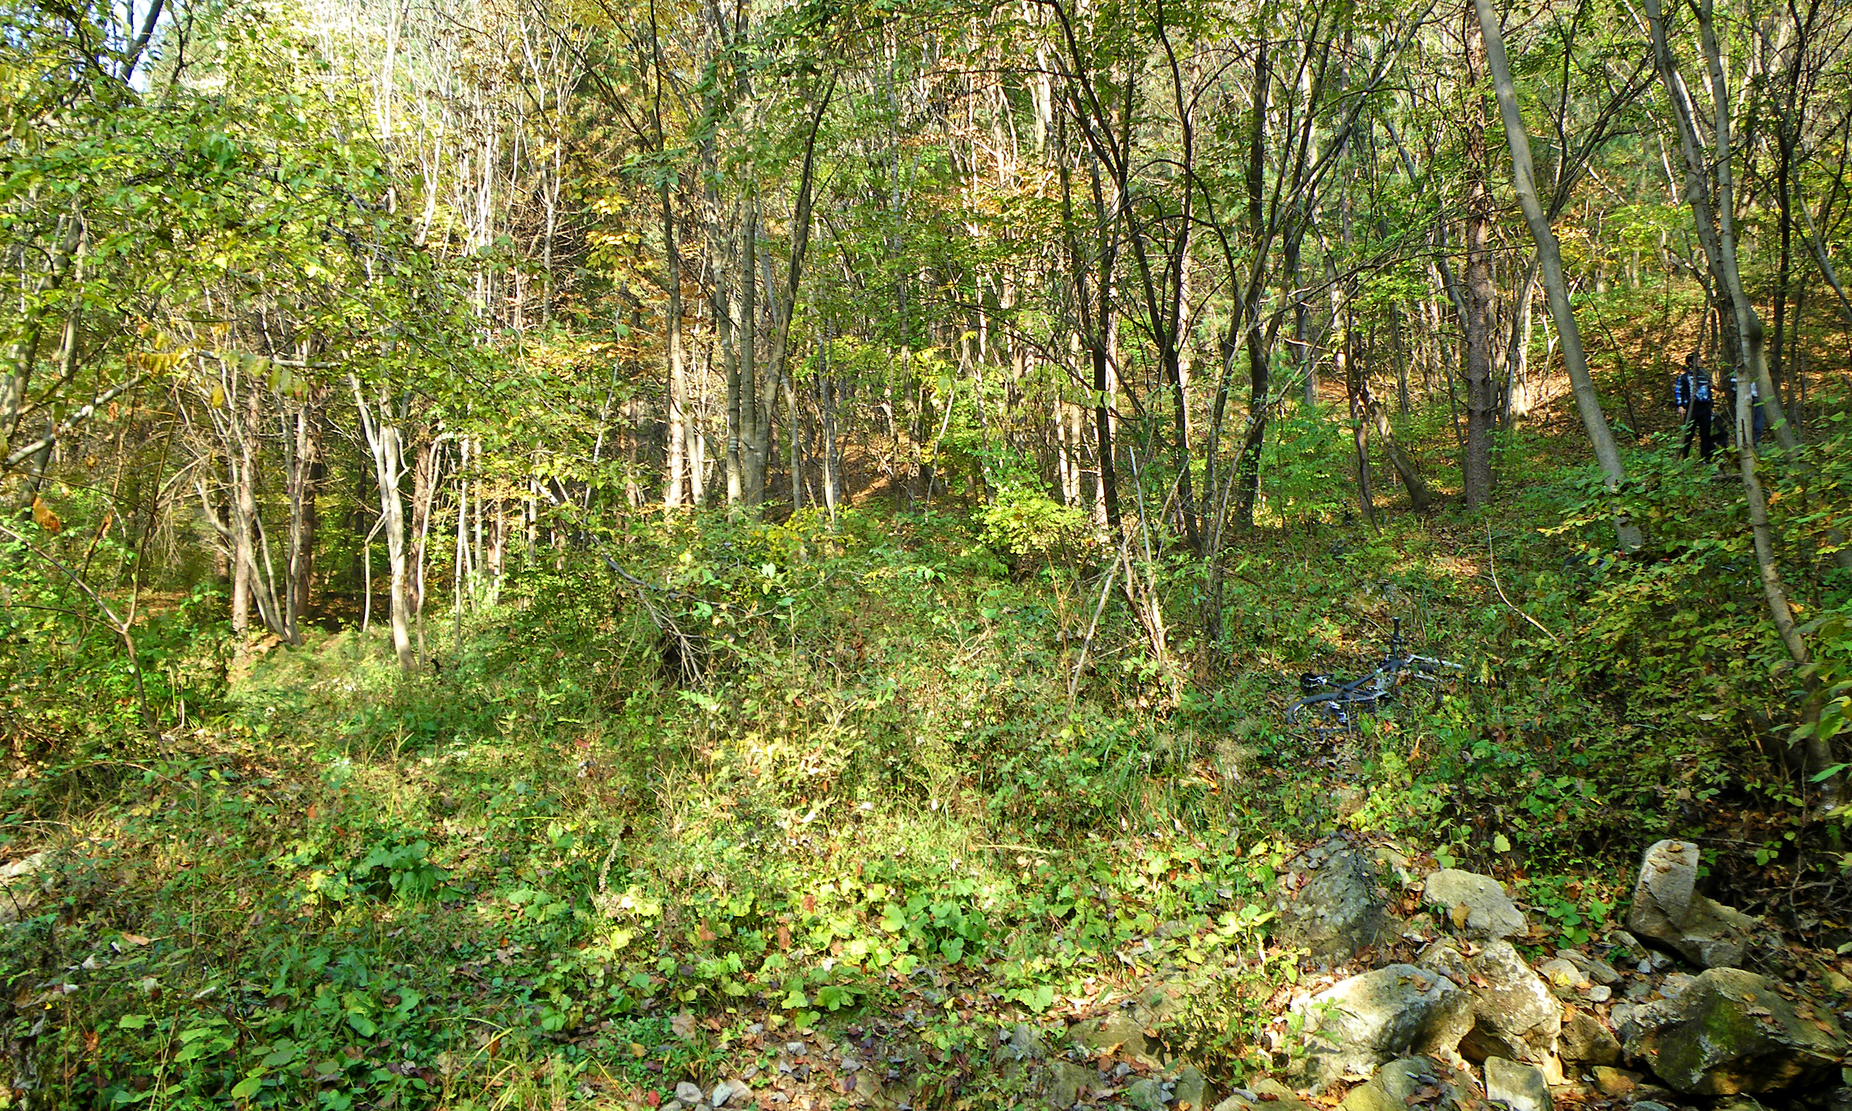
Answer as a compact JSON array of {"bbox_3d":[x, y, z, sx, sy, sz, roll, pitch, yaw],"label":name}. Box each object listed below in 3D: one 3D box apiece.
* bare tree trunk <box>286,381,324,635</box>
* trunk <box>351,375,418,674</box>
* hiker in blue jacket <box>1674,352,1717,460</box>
[{"bbox_3d":[-7.044,-0.542,17.000,0.380,2.980,0.360,1,-3,-24],"label":"bare tree trunk"},{"bbox_3d":[-5.057,-0.284,14.000,0.600,2.800,0.450,1,-2,-20],"label":"trunk"},{"bbox_3d":[11.949,-2.284,23.300,0.550,1.730,0.380,0,-2,-12],"label":"hiker in blue jacket"}]

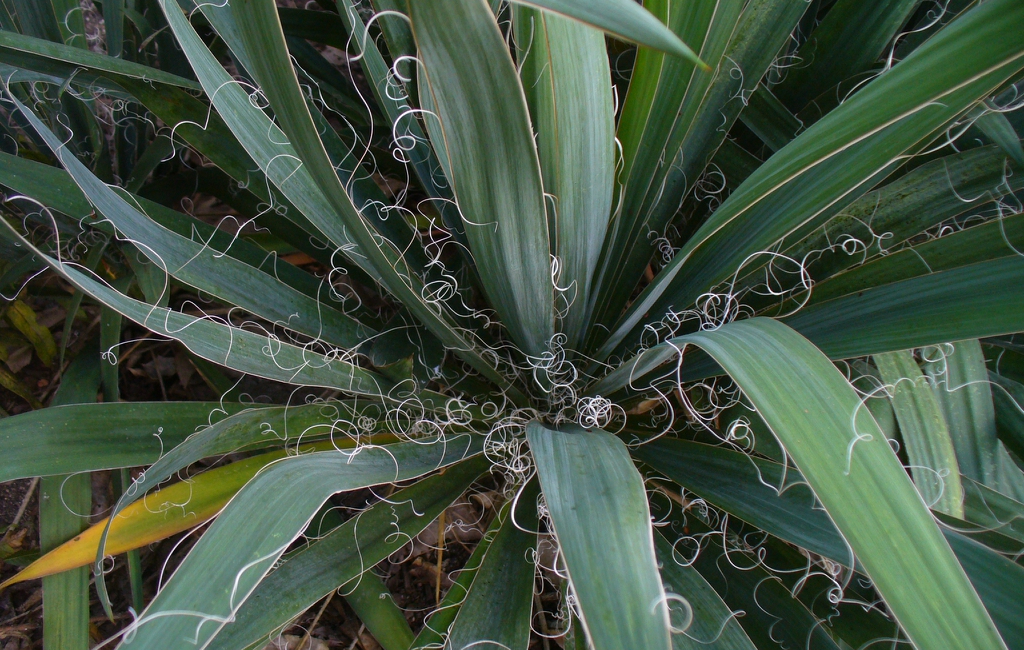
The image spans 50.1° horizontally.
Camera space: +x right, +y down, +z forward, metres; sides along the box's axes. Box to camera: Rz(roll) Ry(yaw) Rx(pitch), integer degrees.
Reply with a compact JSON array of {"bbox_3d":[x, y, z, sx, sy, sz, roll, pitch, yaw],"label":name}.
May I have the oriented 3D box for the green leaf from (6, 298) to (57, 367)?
[{"bbox_3d":[-0.393,0.006,0.900,0.022,0.014,0.078,-29,54,-23],"label":"green leaf"}]

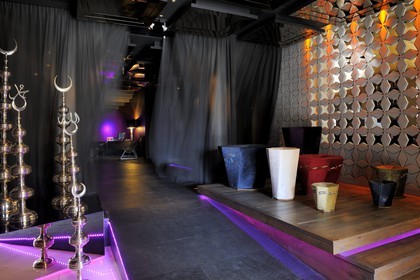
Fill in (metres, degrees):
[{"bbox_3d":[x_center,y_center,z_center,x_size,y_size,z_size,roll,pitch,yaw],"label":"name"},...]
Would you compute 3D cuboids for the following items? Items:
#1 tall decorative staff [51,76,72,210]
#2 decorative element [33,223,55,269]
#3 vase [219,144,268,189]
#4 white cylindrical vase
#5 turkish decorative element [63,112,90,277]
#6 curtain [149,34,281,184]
[{"bbox_3d":[-1.655,0.029,3.152,0.261,1.476,0.250,-1,2,-28],"label":"tall decorative staff"},{"bbox_3d":[-1.700,1.070,2.860,0.225,0.440,0.225,0,0,0],"label":"decorative element"},{"bbox_3d":[0.624,0.485,5.214,0.859,0.722,0.859,0,2,7],"label":"vase"},{"bbox_3d":[1.120,0.505,4.258,0.488,0.744,0.488,0,2,15],"label":"white cylindrical vase"},{"bbox_3d":[-1.312,0.488,2.719,0.255,1.506,0.235,-1,2,-26],"label":"turkish decorative element"},{"bbox_3d":[0.114,-0.773,7.100,3.300,3.750,0.600,0,2,3],"label":"curtain"}]

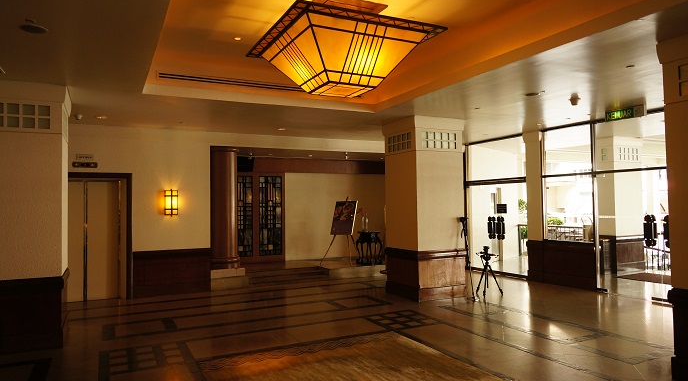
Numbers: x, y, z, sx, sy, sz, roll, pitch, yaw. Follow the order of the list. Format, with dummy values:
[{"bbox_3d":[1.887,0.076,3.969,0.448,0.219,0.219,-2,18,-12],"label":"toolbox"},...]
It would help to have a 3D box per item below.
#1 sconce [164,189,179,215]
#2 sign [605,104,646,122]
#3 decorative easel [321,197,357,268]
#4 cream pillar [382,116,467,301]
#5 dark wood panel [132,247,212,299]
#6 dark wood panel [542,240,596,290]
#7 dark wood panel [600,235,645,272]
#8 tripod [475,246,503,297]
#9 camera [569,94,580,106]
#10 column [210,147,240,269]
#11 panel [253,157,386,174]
[{"bbox_3d":[-3.118,0.220,7.906,0.216,0.480,0.120,0,-2,-26],"label":"sconce"},{"bbox_3d":[4.324,-1.182,6.733,0.074,0.184,0.584,0,-2,-26],"label":"sign"},{"bbox_3d":[-0.076,0.937,10.230,0.752,1.552,0.672,-2,-2,27],"label":"decorative easel"},{"bbox_3d":[1.411,0.309,7.783,1.056,3.024,1.056,0,-2,-26],"label":"cream pillar"},{"bbox_3d":[-3.099,1.483,7.949,1.312,0.808,0.080,0,-2,-26],"label":"dark wood panel"},{"bbox_3d":[4.279,1.383,8.276,0.136,0.832,1.072,0,-2,-26],"label":"dark wood panel"},{"bbox_3d":[5.918,1.424,9.798,1.024,0.808,0.960,0,-2,-26],"label":"dark wood panel"},{"bbox_3d":[2.473,1.380,7.562,0.384,0.842,0.384,0,-2,-26],"label":"tripod"},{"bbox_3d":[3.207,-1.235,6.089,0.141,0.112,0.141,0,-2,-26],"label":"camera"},{"bbox_3d":[-2.395,0.346,8.678,0.560,2.352,0.560,0,-2,-26],"label":"column"},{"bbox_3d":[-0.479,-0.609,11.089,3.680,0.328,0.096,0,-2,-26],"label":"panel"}]

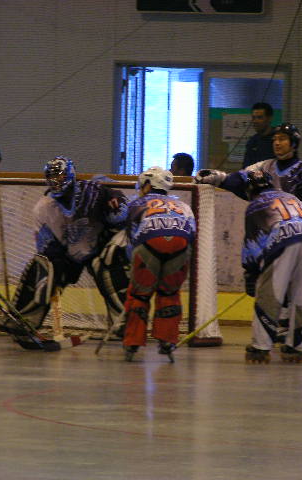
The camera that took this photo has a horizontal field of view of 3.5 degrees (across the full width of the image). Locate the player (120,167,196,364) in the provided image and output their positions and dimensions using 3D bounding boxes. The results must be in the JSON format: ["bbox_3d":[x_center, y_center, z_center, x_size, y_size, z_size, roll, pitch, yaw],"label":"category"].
[{"bbox_3d":[0.050,0.176,36.121,0.570,1.404,0.800,1,1,-7],"label":"player"}]

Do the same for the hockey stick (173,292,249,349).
[{"bbox_3d":[0.469,0.491,37.120,0.260,0.070,1.317,34,-45,-14],"label":"hockey stick"}]

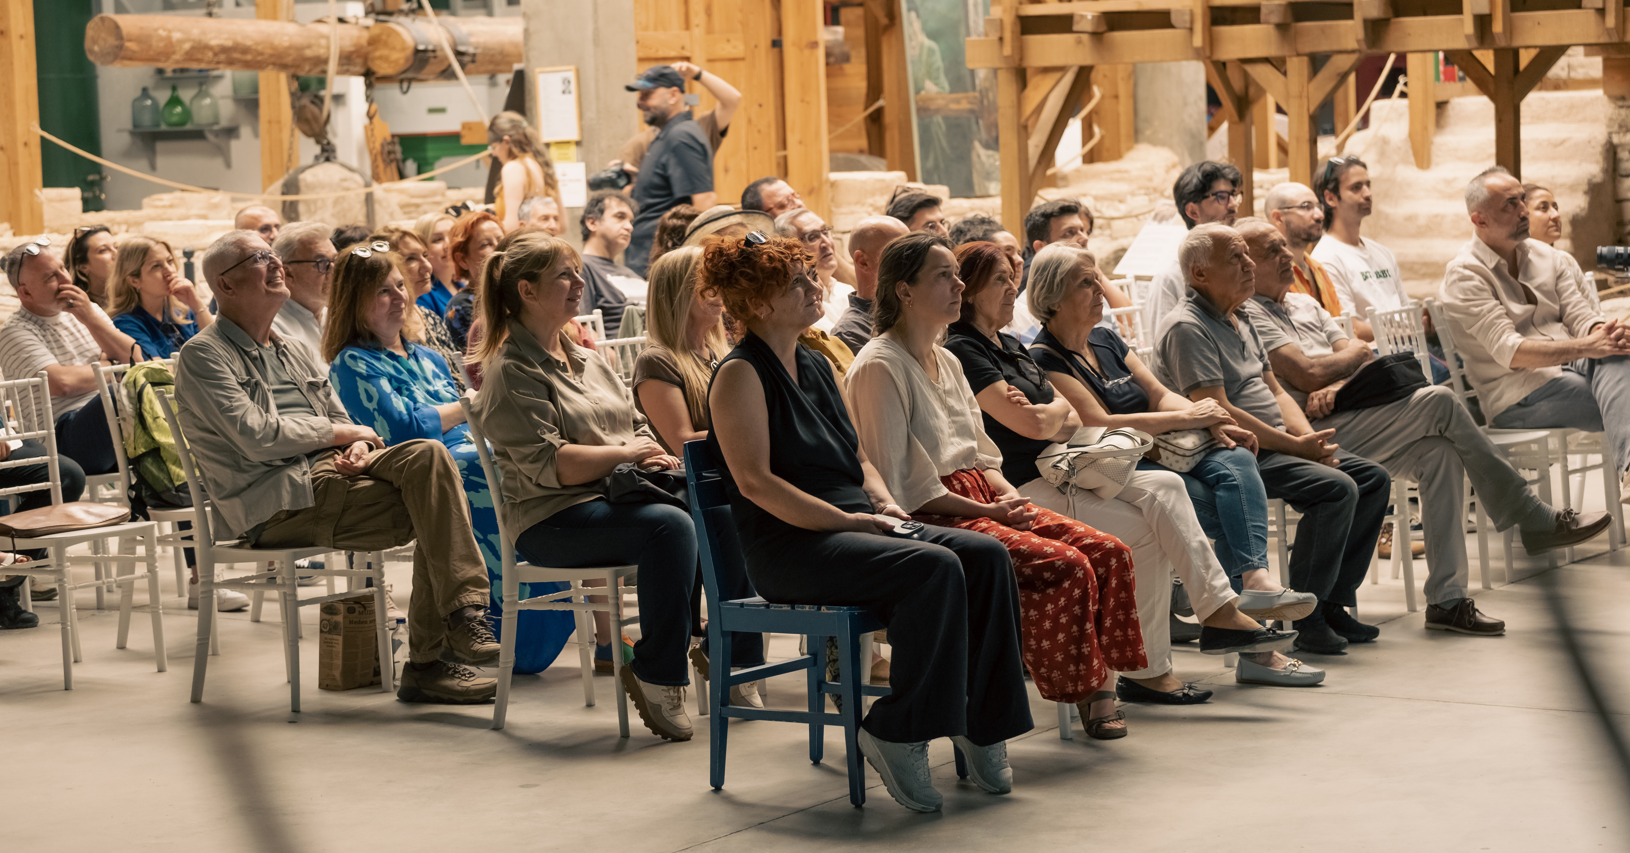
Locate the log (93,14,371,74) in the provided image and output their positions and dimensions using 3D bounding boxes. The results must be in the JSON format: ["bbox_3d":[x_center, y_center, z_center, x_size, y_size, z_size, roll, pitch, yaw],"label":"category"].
[{"bbox_3d":[-2.991,-2.037,18.135,0.290,0.290,2.285,1,5,33],"label":"log"}]

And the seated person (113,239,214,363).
[{"bbox_3d":[-2.185,-0.029,12.086,0.800,1.290,0.500,1,6,38],"label":"seated person"}]

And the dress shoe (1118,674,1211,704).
[{"bbox_3d":[0.972,0.725,9.424,0.267,0.072,0.088,0,6,20],"label":"dress shoe"}]

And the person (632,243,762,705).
[{"bbox_3d":[-0.189,0.120,9.808,0.760,1.275,0.480,2,6,33],"label":"person"}]

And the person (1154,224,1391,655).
[{"bbox_3d":[1.331,0.021,10.014,0.700,1.250,0.520,1,6,33],"label":"person"}]

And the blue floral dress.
[{"bbox_3d":[-1.130,0.230,10.091,0.800,1.000,0.550,1,6,35],"label":"blue floral dress"}]

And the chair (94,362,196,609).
[{"bbox_3d":[-2.002,0.243,11.013,0.520,0.914,0.415,2,7,34],"label":"chair"}]

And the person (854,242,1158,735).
[{"bbox_3d":[0.469,0.167,8.787,0.740,1.333,0.520,2,7,34],"label":"person"}]

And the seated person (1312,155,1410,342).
[{"bbox_3d":[2.120,-0.341,13.184,0.800,1.370,0.500,1,6,38],"label":"seated person"}]

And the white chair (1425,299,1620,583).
[{"bbox_3d":[2.456,-0.002,11.750,0.490,0.905,0.420,1,6,35],"label":"white chair"}]

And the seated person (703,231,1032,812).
[{"bbox_3d":[0.080,0.208,8.031,0.740,1.330,0.500,1,6,37],"label":"seated person"}]

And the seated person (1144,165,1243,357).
[{"bbox_3d":[1.480,-0.233,12.234,0.800,1.370,0.500,1,6,35],"label":"seated person"}]

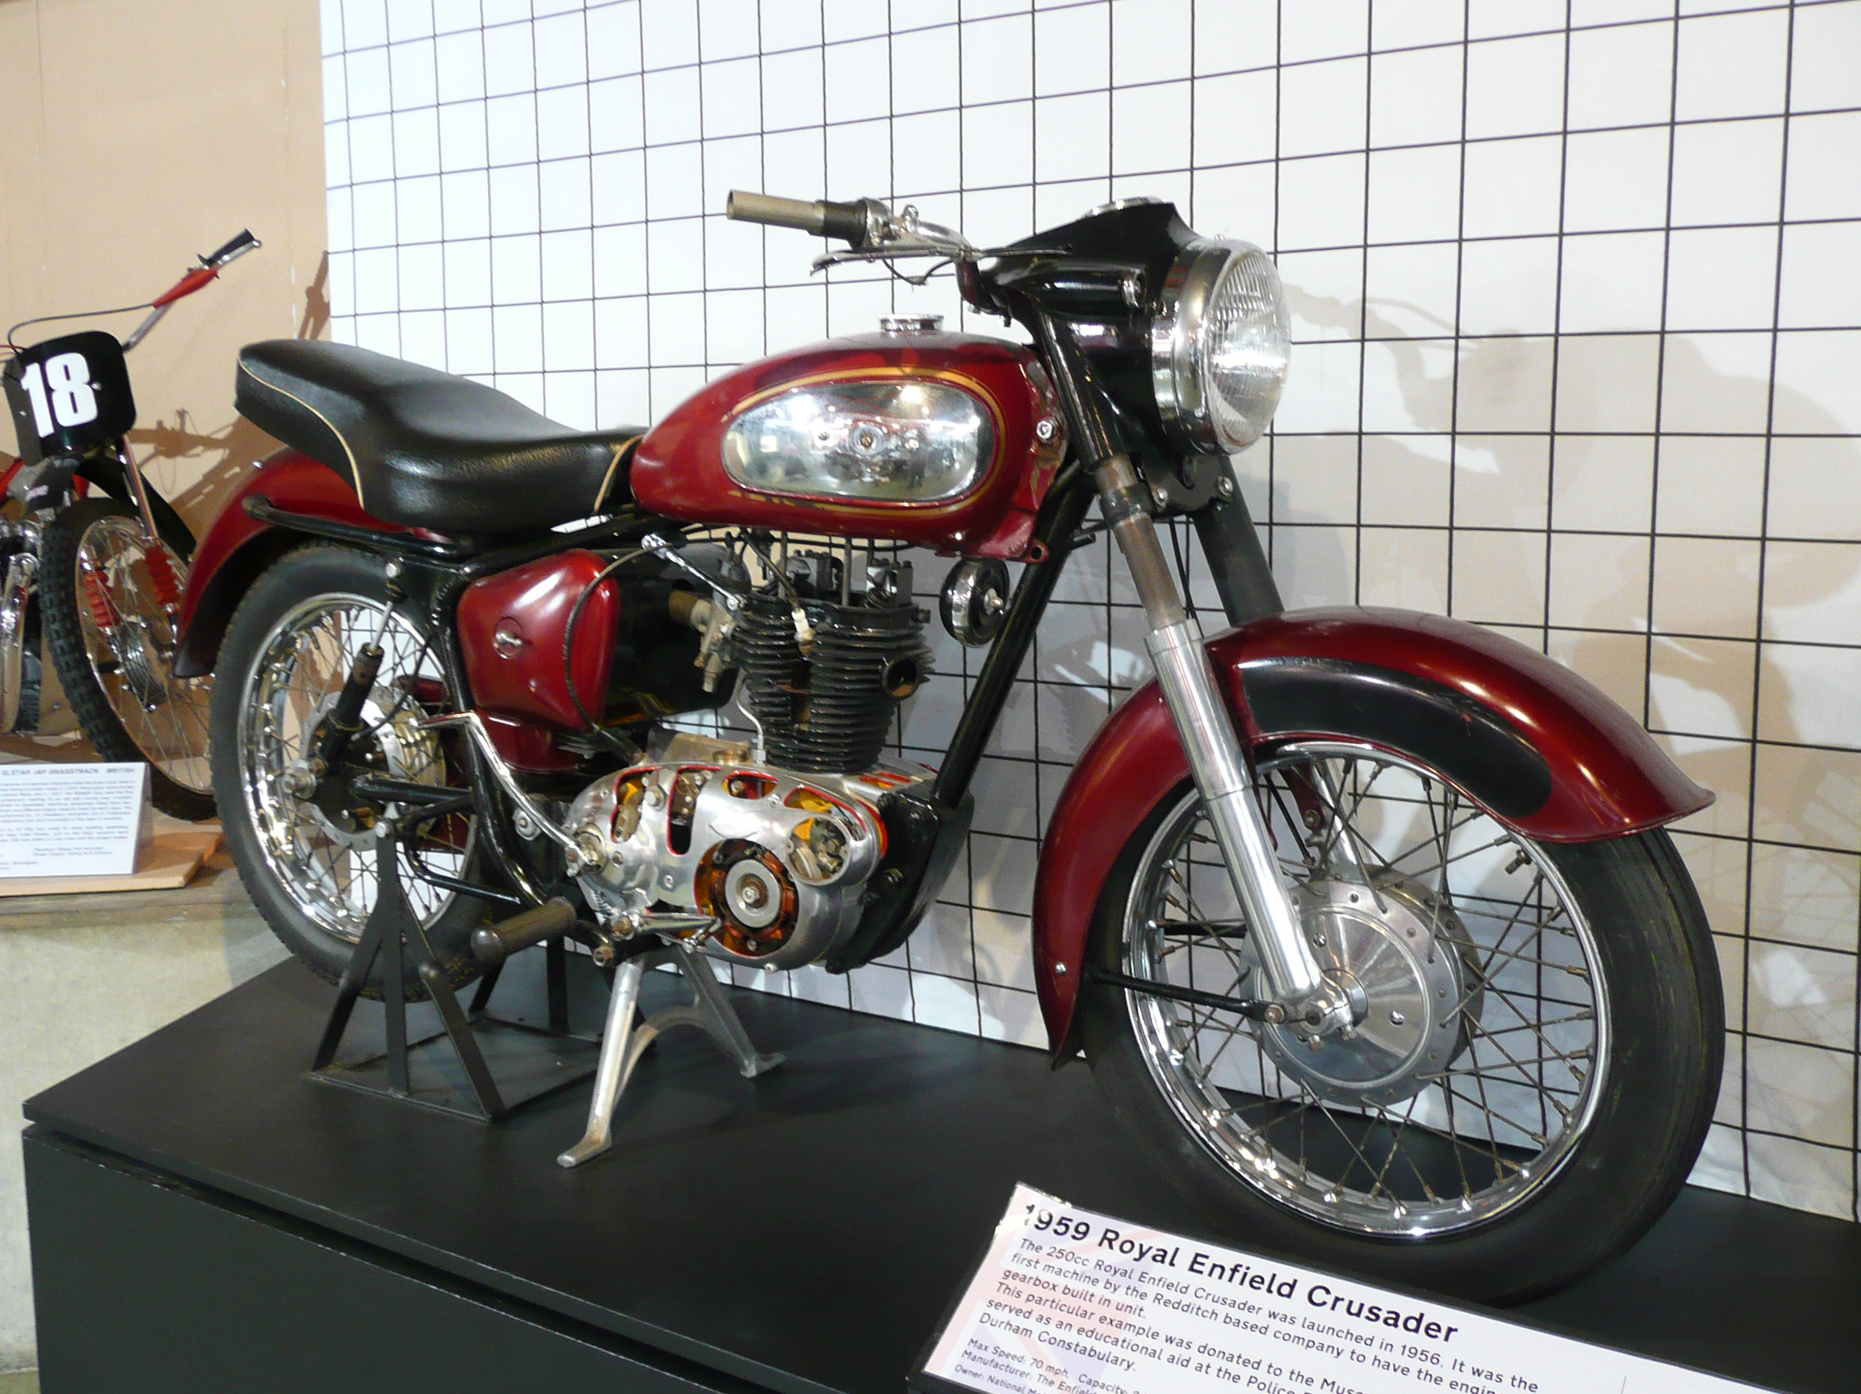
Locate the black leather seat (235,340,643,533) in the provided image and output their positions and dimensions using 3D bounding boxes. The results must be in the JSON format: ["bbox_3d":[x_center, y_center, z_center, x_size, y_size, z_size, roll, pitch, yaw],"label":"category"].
[{"bbox_3d":[-0.559,-0.328,2.031,0.630,0.230,0.260,4,10,29],"label":"black leather seat"}]

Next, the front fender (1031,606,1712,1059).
[{"bbox_3d":[0.386,0.160,1.558,0.630,0.490,0.140,5,10,35],"label":"front fender"}]

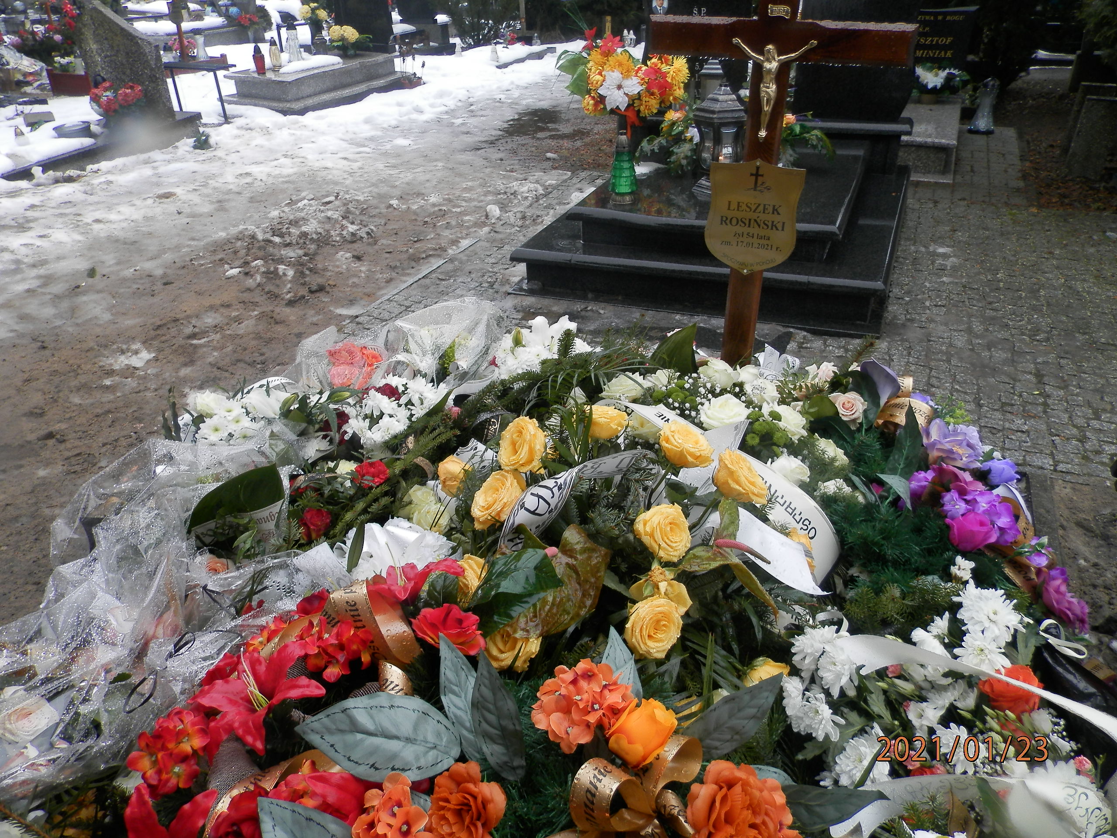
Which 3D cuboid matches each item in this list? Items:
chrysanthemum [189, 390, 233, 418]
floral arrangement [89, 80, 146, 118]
[{"bbox_3d":[-0.759,-0.033,1.760,0.090,0.052,0.078,-18,54,-22],"label":"chrysanthemum"},{"bbox_3d":[-3.773,-2.728,6.900,0.460,0.290,0.320,10,34,21],"label":"floral arrangement"}]

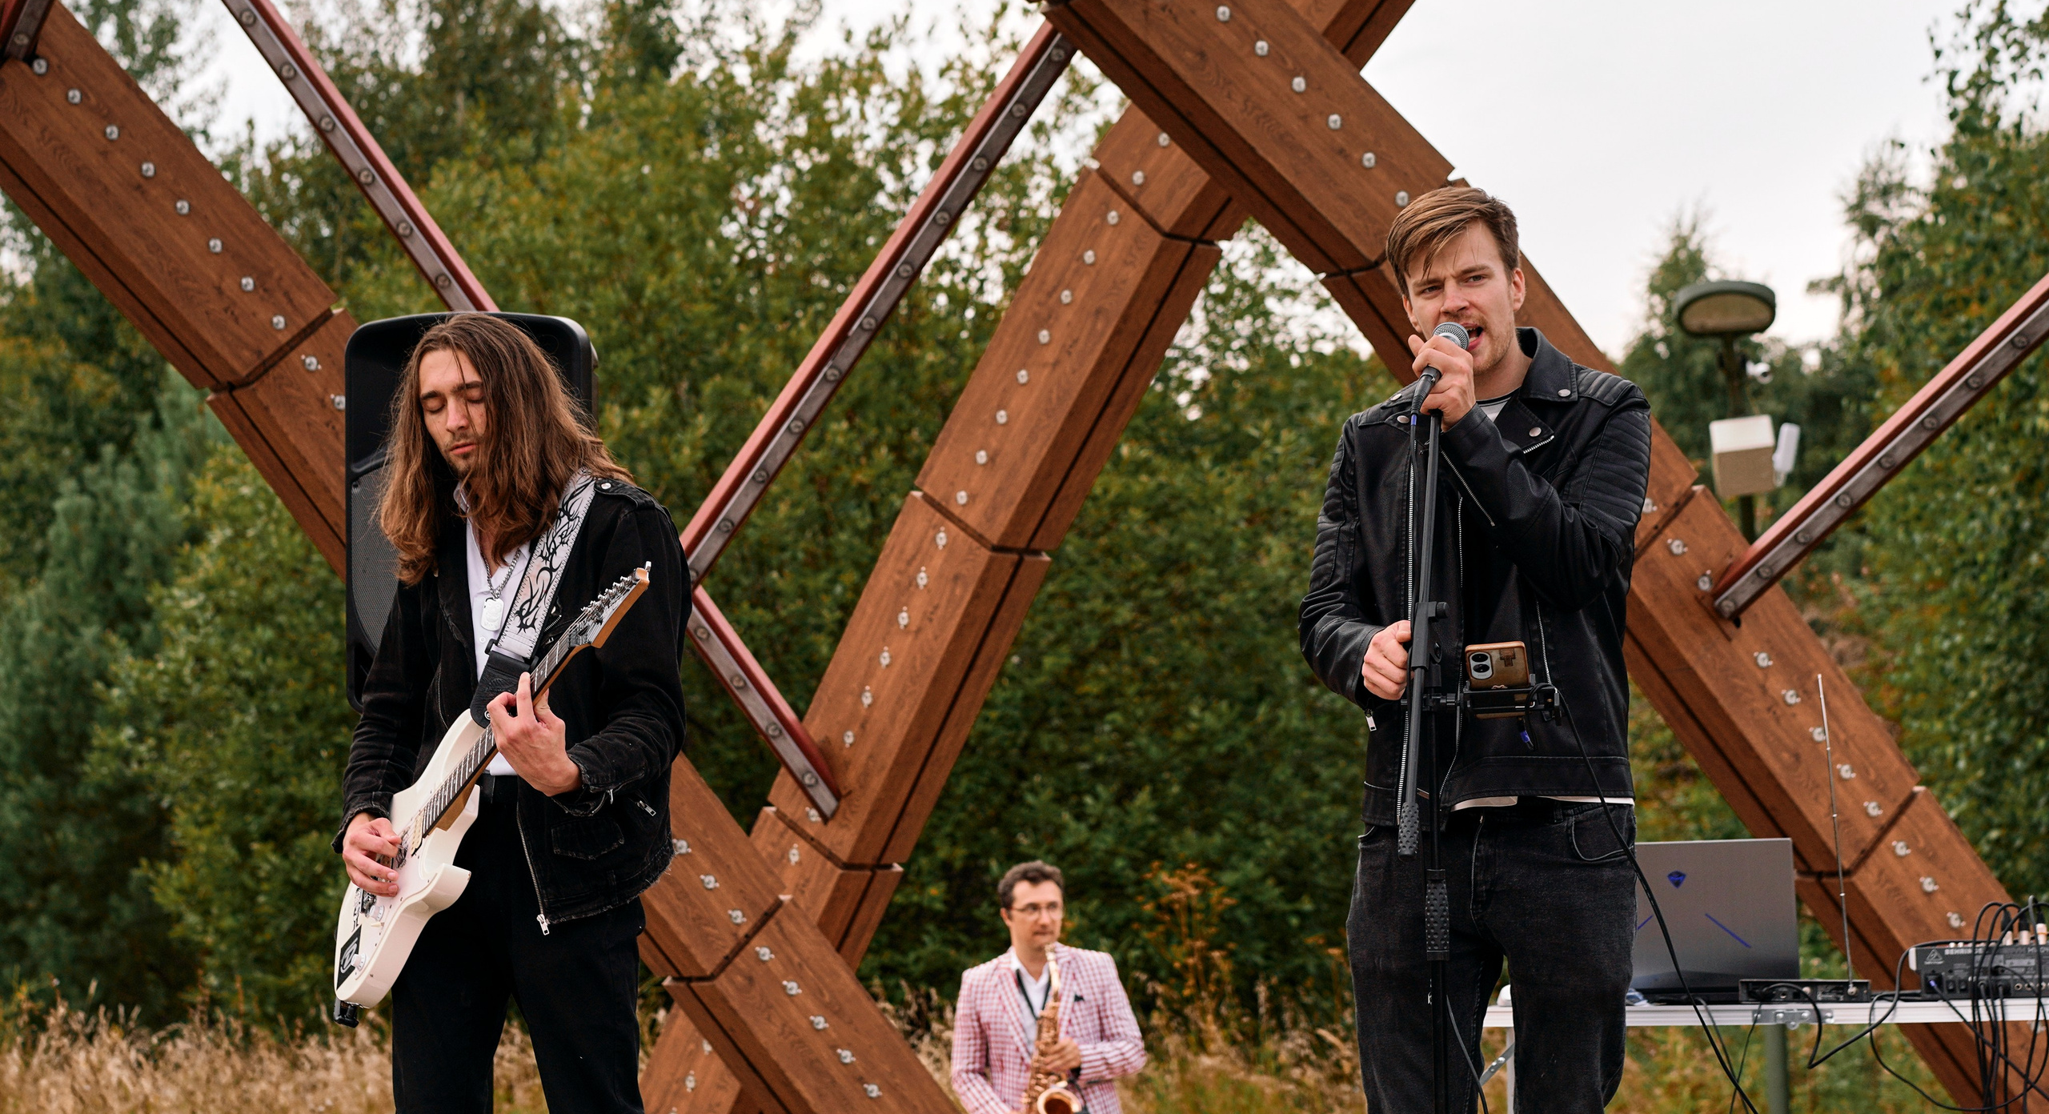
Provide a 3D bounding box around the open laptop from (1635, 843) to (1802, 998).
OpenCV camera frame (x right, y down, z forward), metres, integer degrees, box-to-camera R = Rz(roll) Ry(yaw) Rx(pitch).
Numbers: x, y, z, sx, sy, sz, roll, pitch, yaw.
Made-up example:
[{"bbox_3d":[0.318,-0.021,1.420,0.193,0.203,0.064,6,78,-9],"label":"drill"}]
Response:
[{"bbox_3d":[1.086,0.601,5.142,0.364,0.256,0.308,-3,-7,16],"label":"open laptop"}]

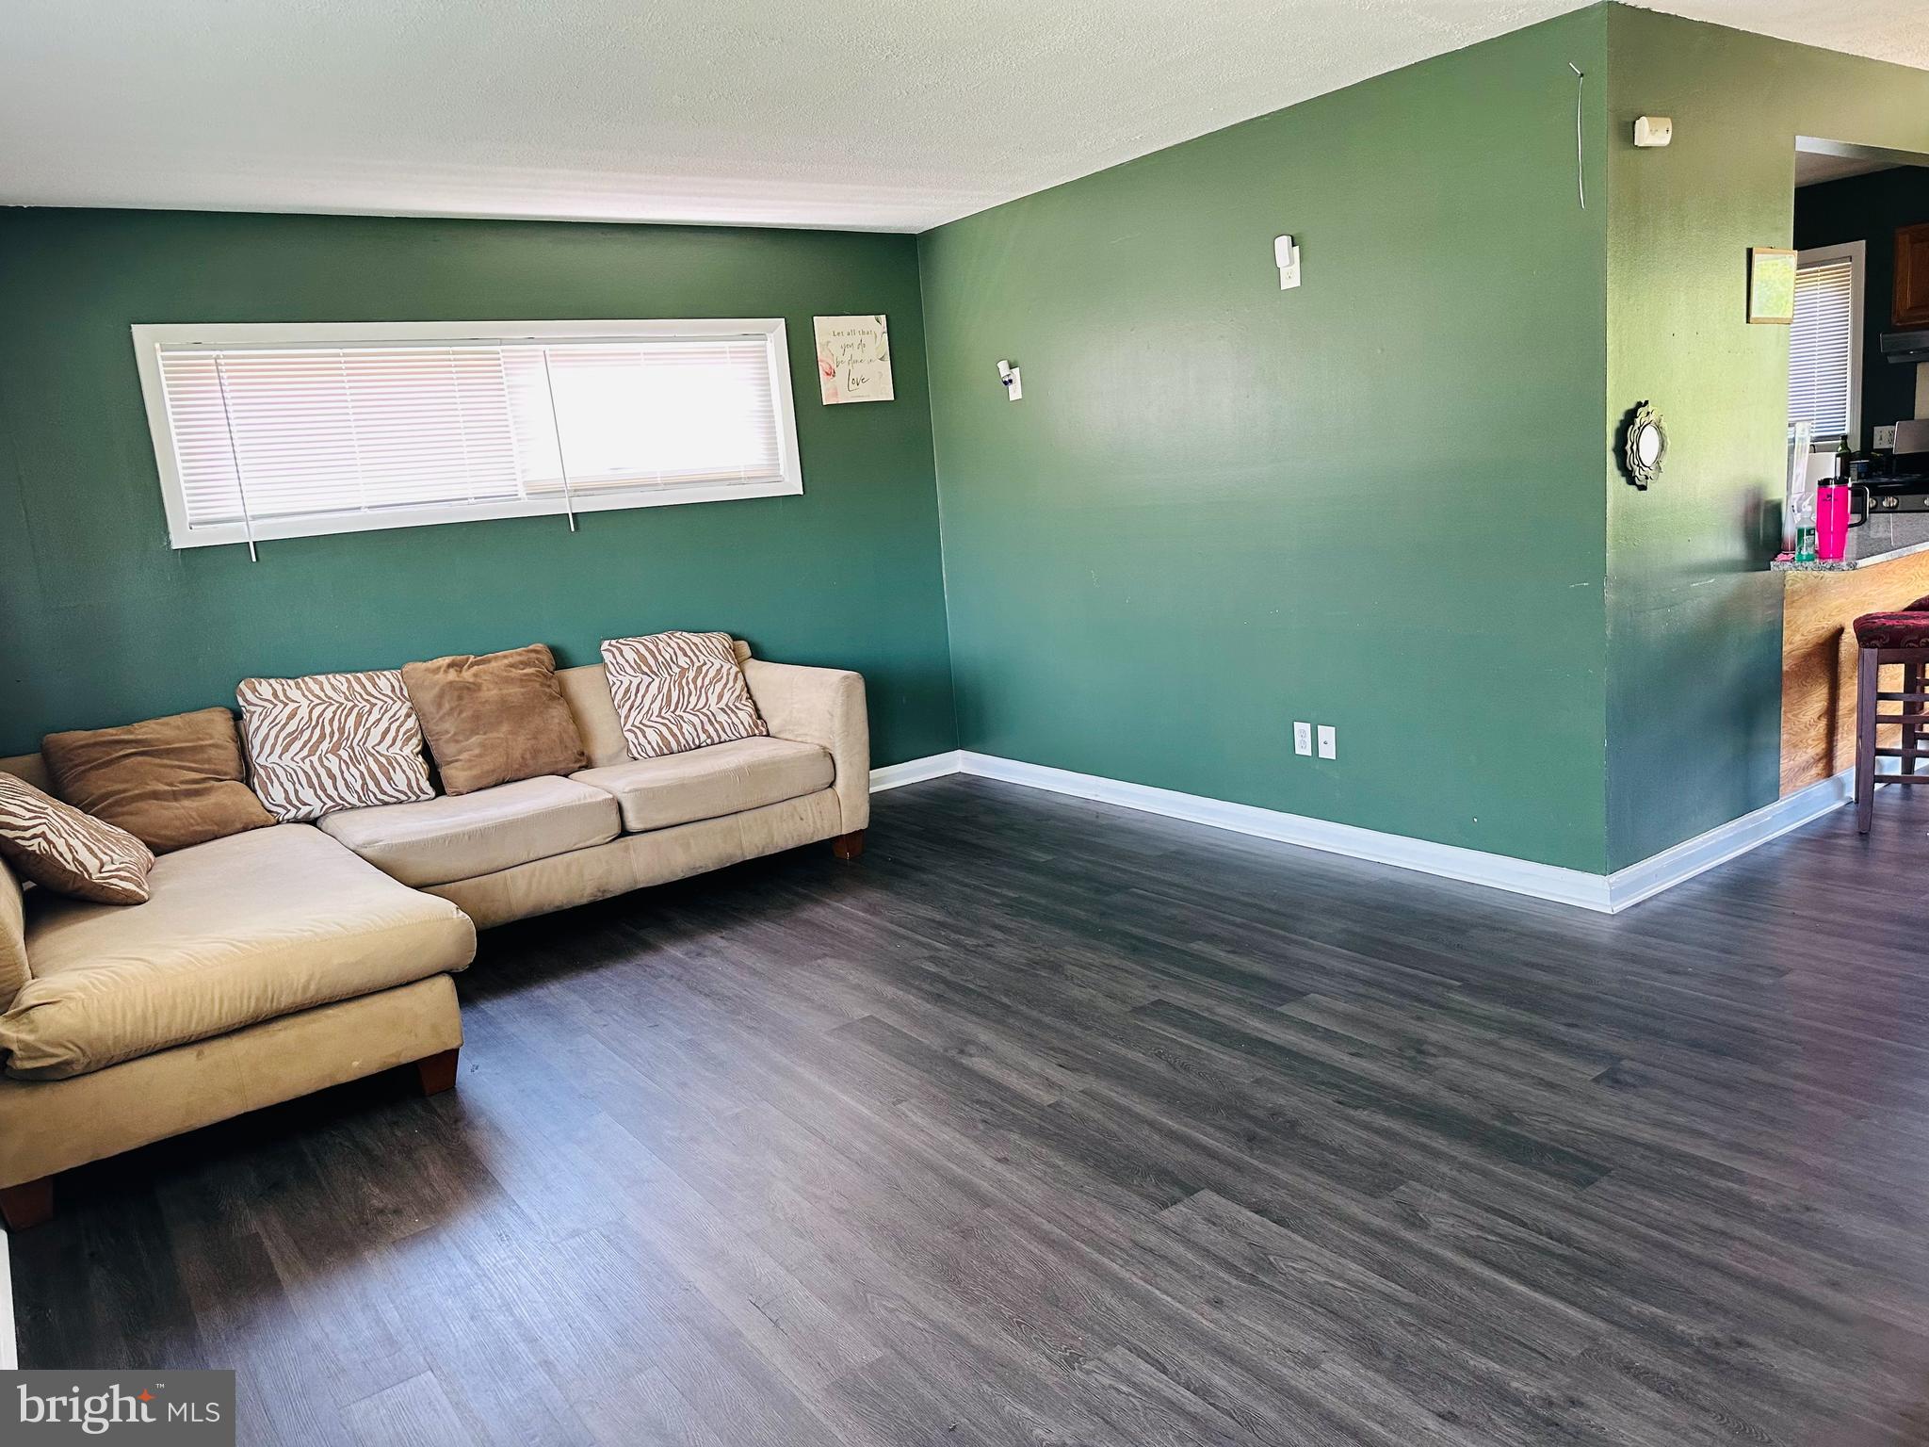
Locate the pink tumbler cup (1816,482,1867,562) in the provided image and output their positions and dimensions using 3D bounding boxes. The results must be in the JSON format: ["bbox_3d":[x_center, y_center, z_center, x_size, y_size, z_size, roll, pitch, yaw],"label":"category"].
[{"bbox_3d":[2.724,-0.636,4.150,0.090,0.255,0.139,-15,14,-43],"label":"pink tumbler cup"}]

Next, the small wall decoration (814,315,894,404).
[{"bbox_3d":[-0.477,-1.618,5.937,0.367,0.370,0.025,-12,13,-34],"label":"small wall decoration"}]

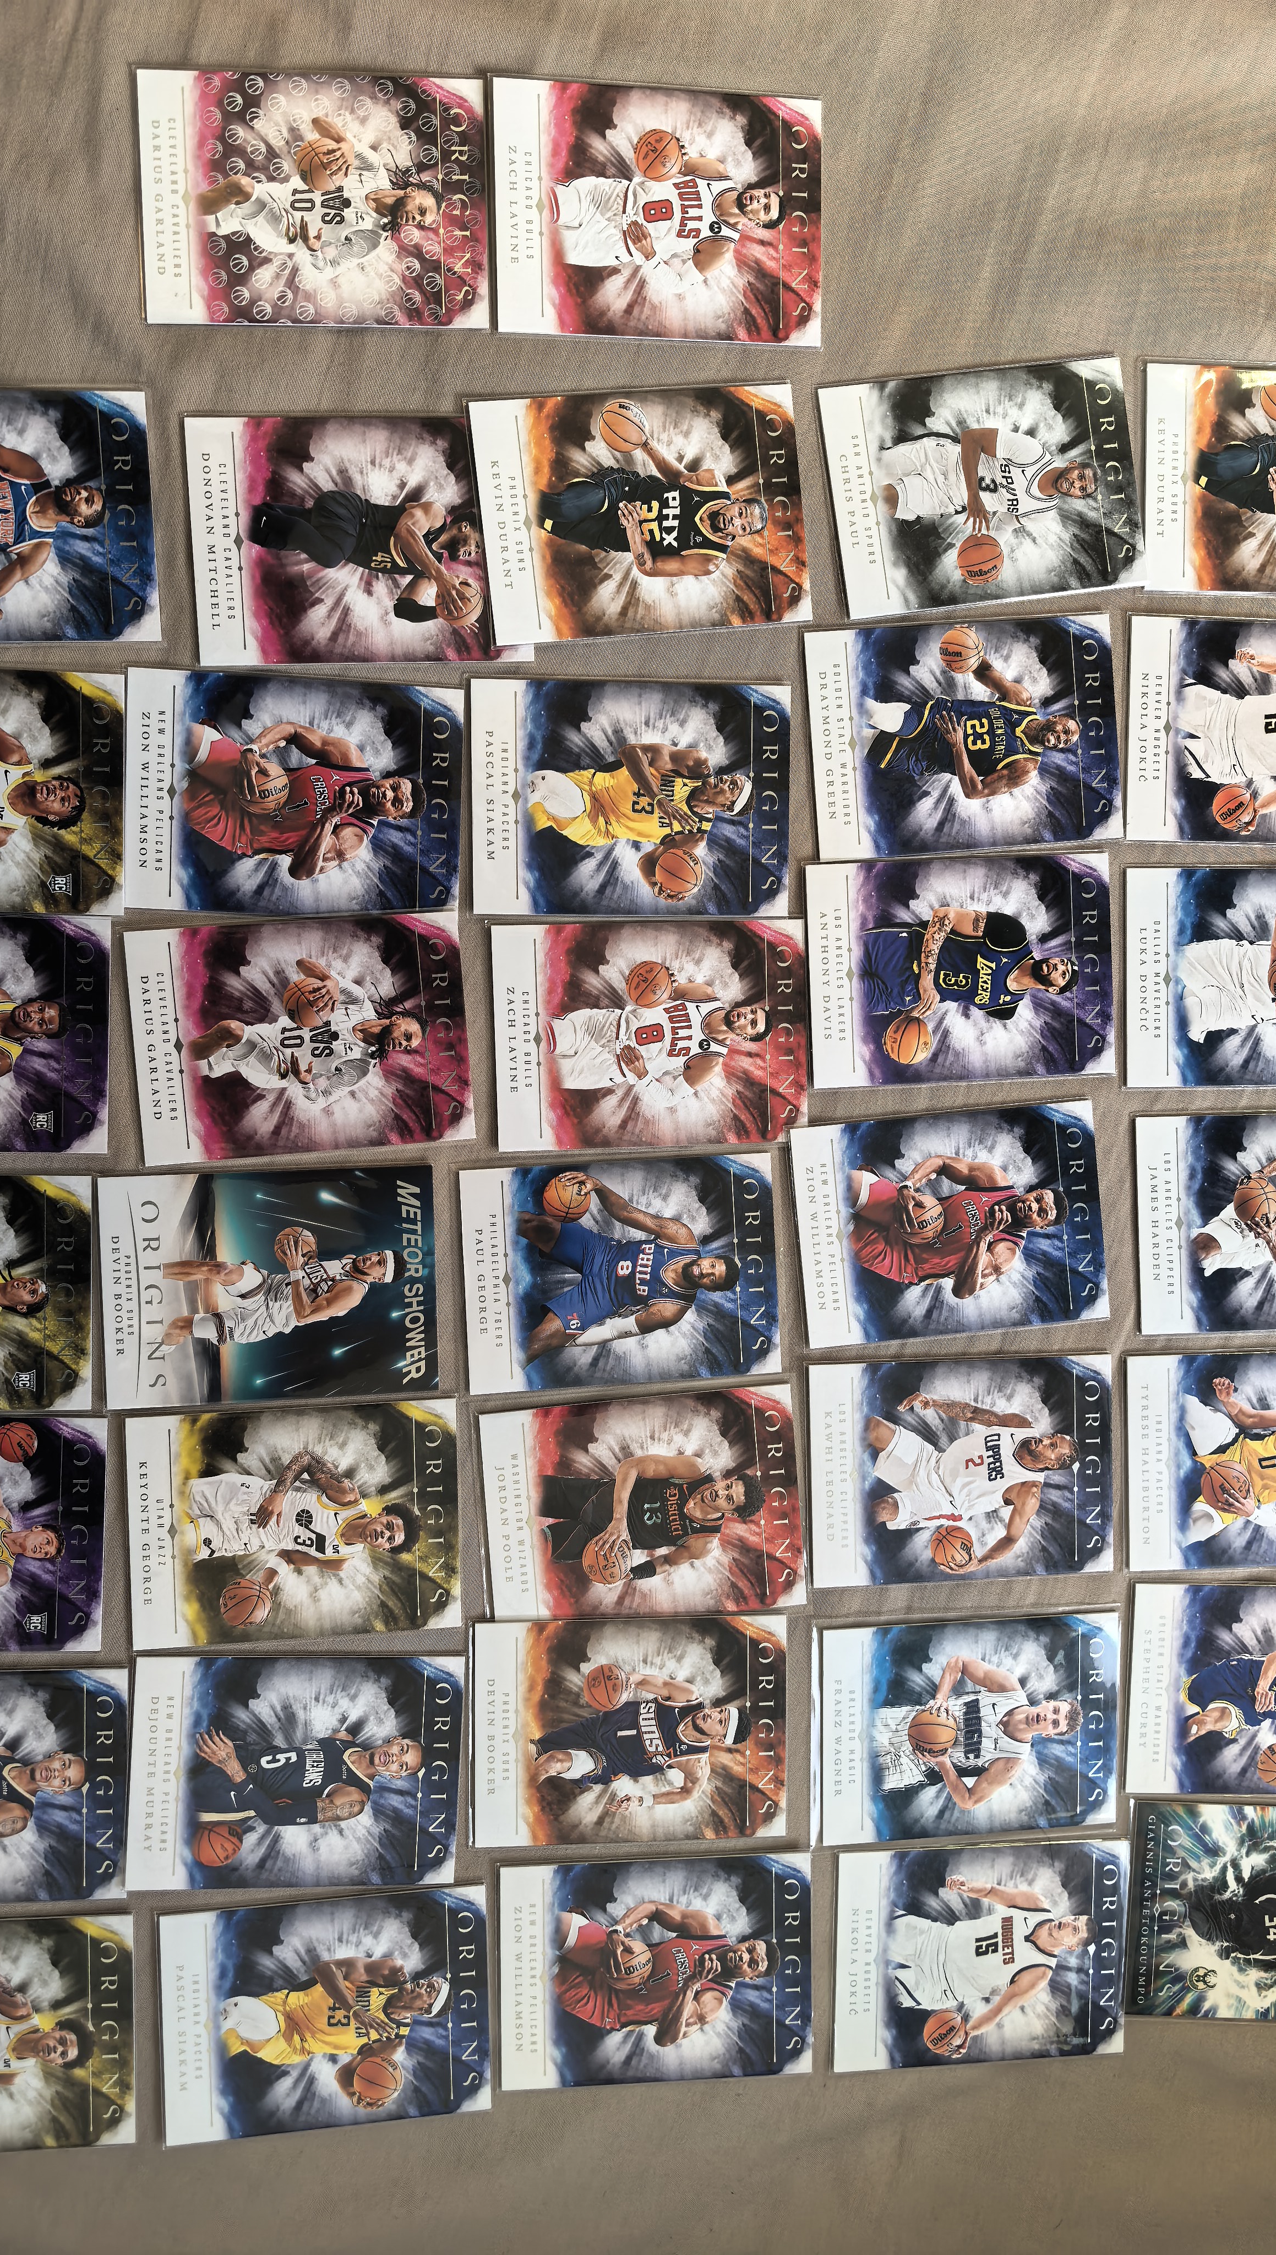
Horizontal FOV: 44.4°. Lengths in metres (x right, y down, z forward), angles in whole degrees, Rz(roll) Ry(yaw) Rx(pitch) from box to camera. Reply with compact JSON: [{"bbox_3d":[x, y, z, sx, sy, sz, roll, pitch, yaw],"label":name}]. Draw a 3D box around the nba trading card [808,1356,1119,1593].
[{"bbox_3d":[0.094,0.099,0.451,0.089,0.001,0.064,-1,92,-6],"label":"nba trading card"}]

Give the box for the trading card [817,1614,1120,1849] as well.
[{"bbox_3d":[0.098,0.176,0.457,0.089,0.001,0.064,-1,93,-7],"label":"trading card"}]

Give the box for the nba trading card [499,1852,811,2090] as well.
[{"bbox_3d":[0.006,0.240,0.446,0.089,0.001,0.064,0,91,-5],"label":"nba trading card"}]

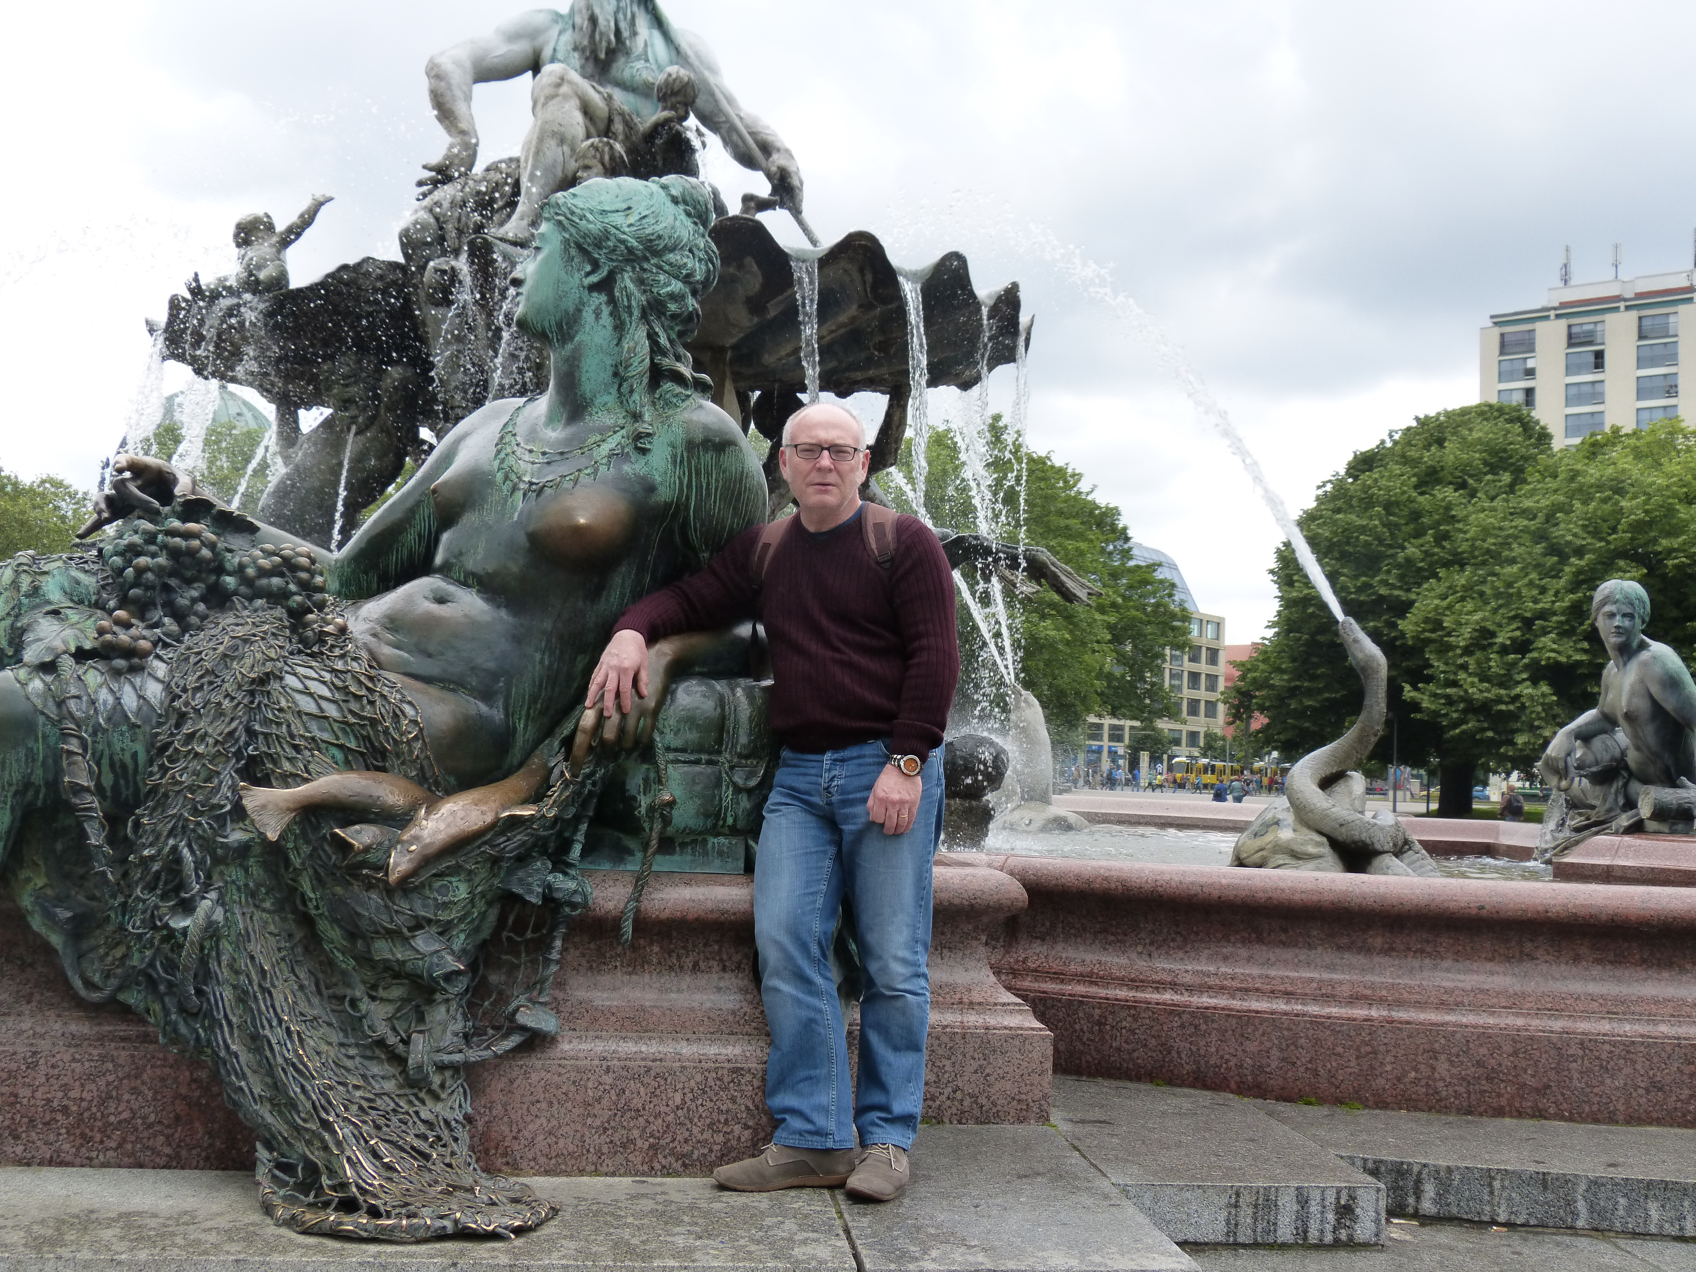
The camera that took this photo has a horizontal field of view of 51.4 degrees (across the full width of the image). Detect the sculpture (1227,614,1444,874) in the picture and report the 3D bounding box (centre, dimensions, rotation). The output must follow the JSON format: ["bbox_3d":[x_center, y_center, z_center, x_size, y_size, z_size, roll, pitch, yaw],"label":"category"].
[{"bbox_3d":[2.377,0.565,8.600,1.000,1.310,0.900,-1,-5,37],"label":"sculpture"}]

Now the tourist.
[{"bbox_3d":[-0.171,0.344,3.900,0.780,1.740,0.480,0,-4,18],"label":"tourist"}]

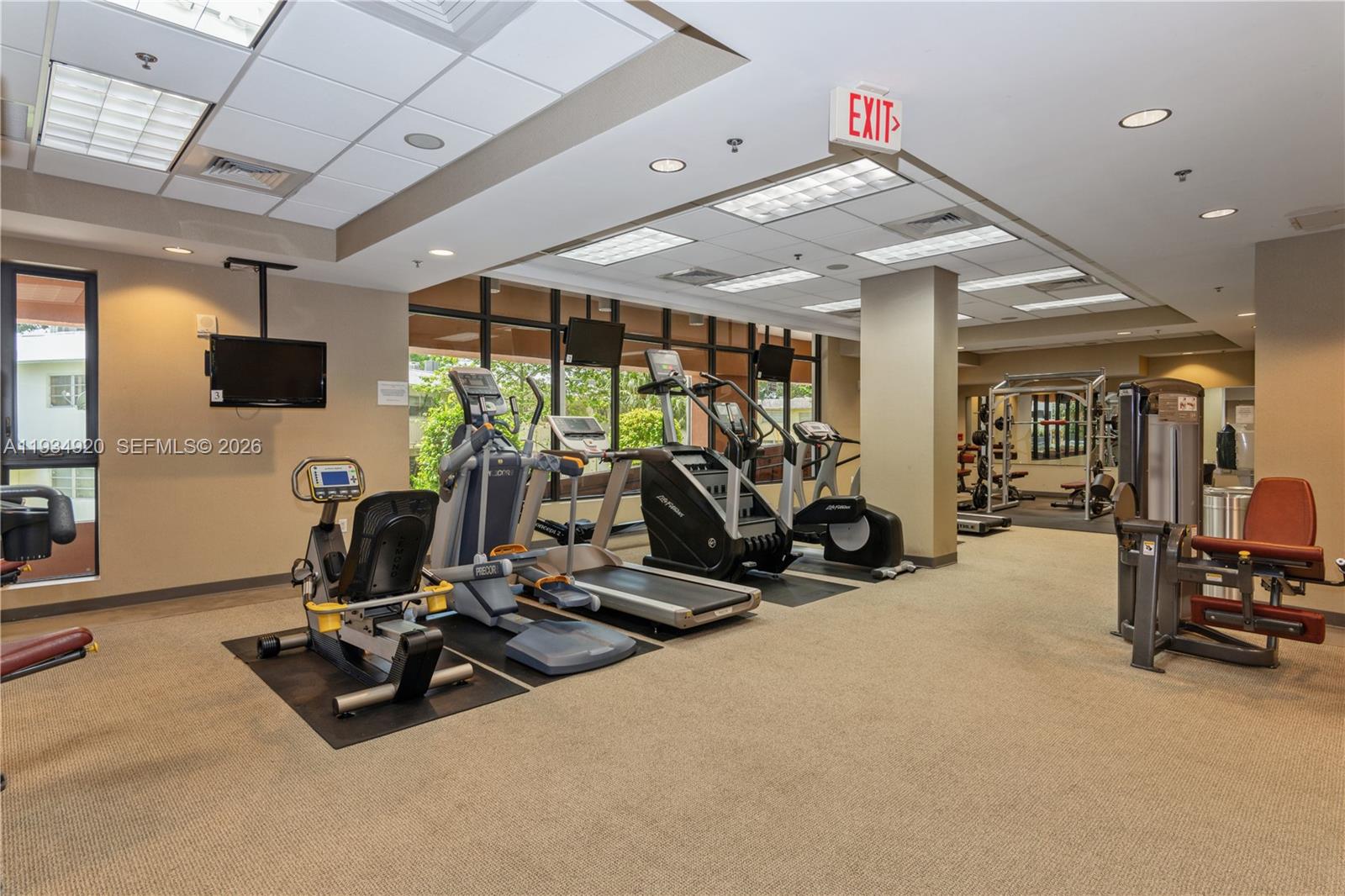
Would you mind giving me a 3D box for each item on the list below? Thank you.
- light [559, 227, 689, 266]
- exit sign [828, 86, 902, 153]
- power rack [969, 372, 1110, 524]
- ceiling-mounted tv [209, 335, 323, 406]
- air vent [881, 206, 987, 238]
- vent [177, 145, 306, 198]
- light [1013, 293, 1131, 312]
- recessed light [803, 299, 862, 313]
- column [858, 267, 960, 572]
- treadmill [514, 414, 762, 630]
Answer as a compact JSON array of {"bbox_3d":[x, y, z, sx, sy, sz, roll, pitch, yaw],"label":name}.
[{"bbox_3d":[-0.401,-1.690,5.983,0.590,0.060,1.200,-1,1,-44],"label":"light"},{"bbox_3d":[0.753,-1.267,2.756,0.303,0.193,0.045,-1,1,-23],"label":"exit sign"},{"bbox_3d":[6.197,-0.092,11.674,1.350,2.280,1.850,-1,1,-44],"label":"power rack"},{"bbox_3d":[-3.106,-0.576,5.481,0.800,0.520,0.090,-1,1,-44],"label":"ceiling-mounted tv"},{"bbox_3d":[1.987,-1.688,5.349,0.600,0.050,0.600,-1,1,-44],"label":"air vent"},{"bbox_3d":[-2.568,-1.648,4.248,0.610,0.050,0.610,-1,1,-44],"label":"vent"},{"bbox_3d":[4.806,-1.746,8.536,0.590,0.060,1.200,-1,1,-44],"label":"light"},{"bbox_3d":[2.193,-1.734,8.515,0.590,0.060,1.200,-1,1,-44],"label":"recessed light"},{"bbox_3d":[2.370,-0.292,7.117,0.540,2.830,0.770,-1,1,-44],"label":"column"},{"bbox_3d":[-0.378,0.437,5.490,0.840,1.440,2.120,-1,1,-44],"label":"treadmill"}]

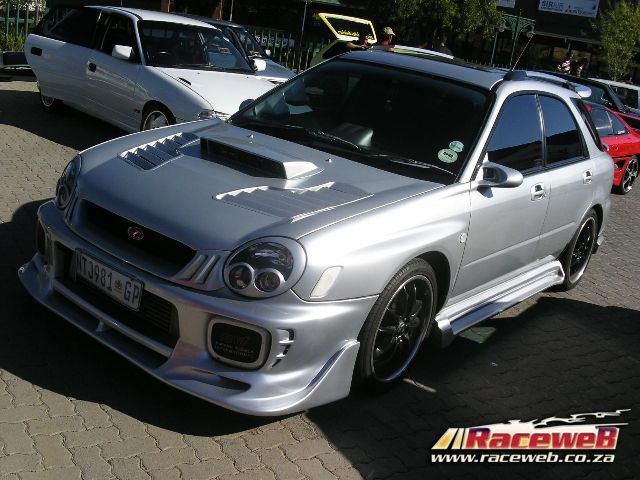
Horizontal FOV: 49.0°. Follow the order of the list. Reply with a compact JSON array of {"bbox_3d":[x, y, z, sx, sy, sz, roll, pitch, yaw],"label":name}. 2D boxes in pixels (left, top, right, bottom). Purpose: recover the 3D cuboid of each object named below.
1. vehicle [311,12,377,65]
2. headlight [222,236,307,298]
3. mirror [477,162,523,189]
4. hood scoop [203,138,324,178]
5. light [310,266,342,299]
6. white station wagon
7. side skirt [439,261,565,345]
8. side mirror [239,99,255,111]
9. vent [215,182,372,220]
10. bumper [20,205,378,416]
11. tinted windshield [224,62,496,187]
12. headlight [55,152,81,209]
[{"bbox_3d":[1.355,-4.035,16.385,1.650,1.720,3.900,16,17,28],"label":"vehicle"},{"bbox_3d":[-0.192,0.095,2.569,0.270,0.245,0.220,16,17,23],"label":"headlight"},{"bbox_3d":[0.886,-0.322,3.432,0.220,0.130,0.140,20,19,34],"label":"mirror"},{"bbox_3d":[-0.265,-0.389,3.332,0.540,0.105,0.380,20,19,34],"label":"hood scoop"},{"bbox_3d":[0.024,0.157,2.644,0.140,0.120,0.045,0,18,-31],"label":"light"},{"bbox_3d":[-1.856,-1.942,8.354,1.710,1.410,4.100,-8,23,-44],"label":"white station wagon"},{"bbox_3d":[1.093,0.333,4.093,0.170,0.210,1.620,20,19,35],"label":"side skirt"},{"bbox_3d":[-0.447,-0.810,4.402,0.210,0.140,0.130,20,19,35],"label":"side mirror"},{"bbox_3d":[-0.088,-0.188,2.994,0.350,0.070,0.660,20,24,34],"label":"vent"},{"bbox_3d":[-0.661,0.220,3.098,1.770,0.480,0.640,20,19,35],"label":"bumper"},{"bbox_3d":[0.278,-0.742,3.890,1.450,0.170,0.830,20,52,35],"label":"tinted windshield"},{"bbox_3d":[-1.147,-0.260,3.301,0.250,0.235,0.250,20,19,35],"label":"headlight"}]

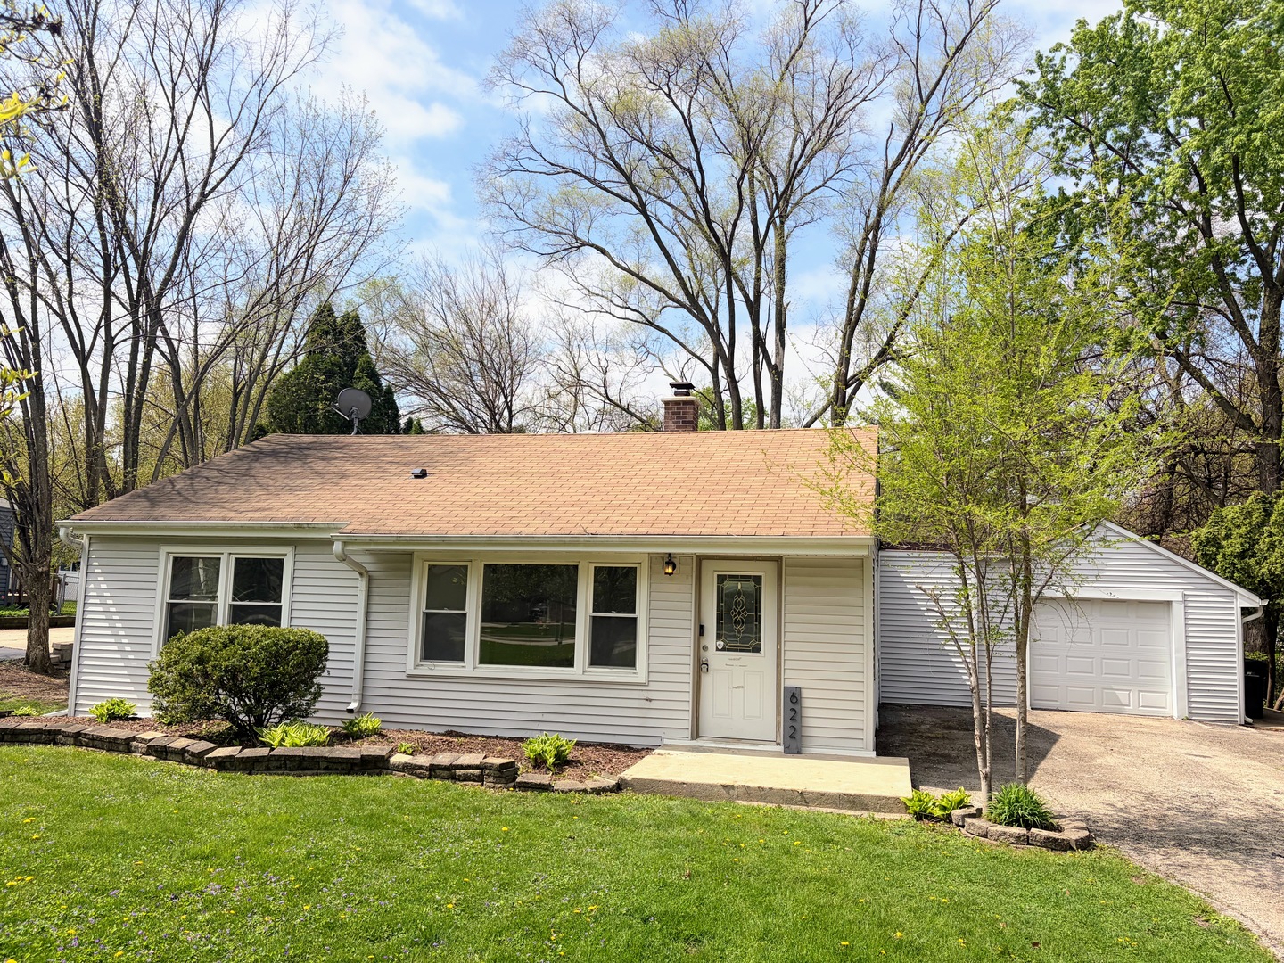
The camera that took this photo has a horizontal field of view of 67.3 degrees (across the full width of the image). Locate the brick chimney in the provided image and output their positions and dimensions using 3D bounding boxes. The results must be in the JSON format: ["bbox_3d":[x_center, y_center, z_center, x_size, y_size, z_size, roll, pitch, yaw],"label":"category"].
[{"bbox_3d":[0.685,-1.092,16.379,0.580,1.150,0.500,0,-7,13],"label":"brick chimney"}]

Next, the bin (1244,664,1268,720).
[{"bbox_3d":[11.171,3.842,17.918,0.610,1.090,0.750,0,-7,13],"label":"bin"}]

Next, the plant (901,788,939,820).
[{"bbox_3d":[2.349,2.721,8.153,0.330,0.280,0.340,0,-7,13],"label":"plant"}]

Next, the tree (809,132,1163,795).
[{"bbox_3d":[3.010,-0.294,8.558,2.840,6.300,2.600,0,-7,13],"label":"tree"}]

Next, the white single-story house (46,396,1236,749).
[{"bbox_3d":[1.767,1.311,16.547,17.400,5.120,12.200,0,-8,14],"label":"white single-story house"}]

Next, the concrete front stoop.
[{"bbox_3d":[1.284,2.917,9.583,2.660,0.170,2.250,0,-7,13],"label":"concrete front stoop"}]

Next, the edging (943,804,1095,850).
[{"bbox_3d":[3.032,2.757,7.683,1.070,0.150,0.900,0,-7,13],"label":"edging"}]

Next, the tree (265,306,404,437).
[{"bbox_3d":[-9.236,-0.110,27.963,4.400,10.500,4.200,0,-7,13],"label":"tree"}]

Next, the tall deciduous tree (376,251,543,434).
[{"bbox_3d":[-5.956,-1.013,30.441,5.900,13.100,5.600,0,-7,13],"label":"tall deciduous tree"}]

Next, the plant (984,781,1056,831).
[{"bbox_3d":[3.069,2.592,7.800,0.570,0.390,0.560,0,-7,13],"label":"plant"}]

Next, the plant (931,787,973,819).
[{"bbox_3d":[2.629,2.724,8.192,0.340,0.280,0.340,0,-7,13],"label":"plant"}]

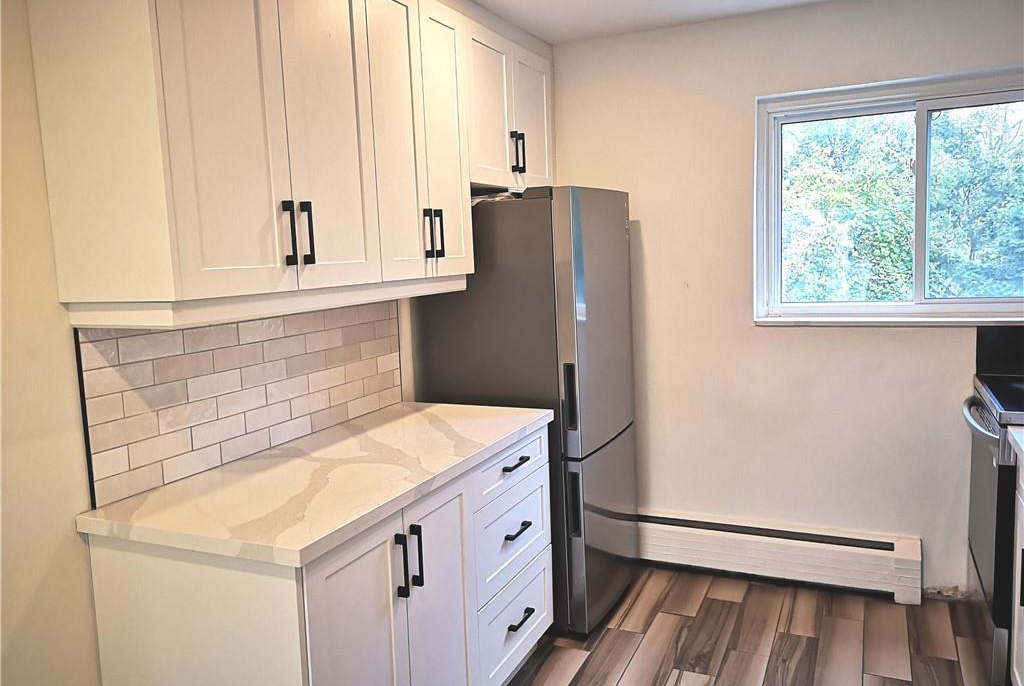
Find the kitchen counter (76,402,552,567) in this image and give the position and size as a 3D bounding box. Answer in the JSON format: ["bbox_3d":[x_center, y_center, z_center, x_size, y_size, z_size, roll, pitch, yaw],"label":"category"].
[{"bbox_3d":[-0.427,0.339,2.353,0.649,0.035,1.400,1,7,24],"label":"kitchen counter"}]

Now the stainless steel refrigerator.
[{"bbox_3d":[0.085,0.250,3.315,0.699,1.698,0.661,1,7,24],"label":"stainless steel refrigerator"}]

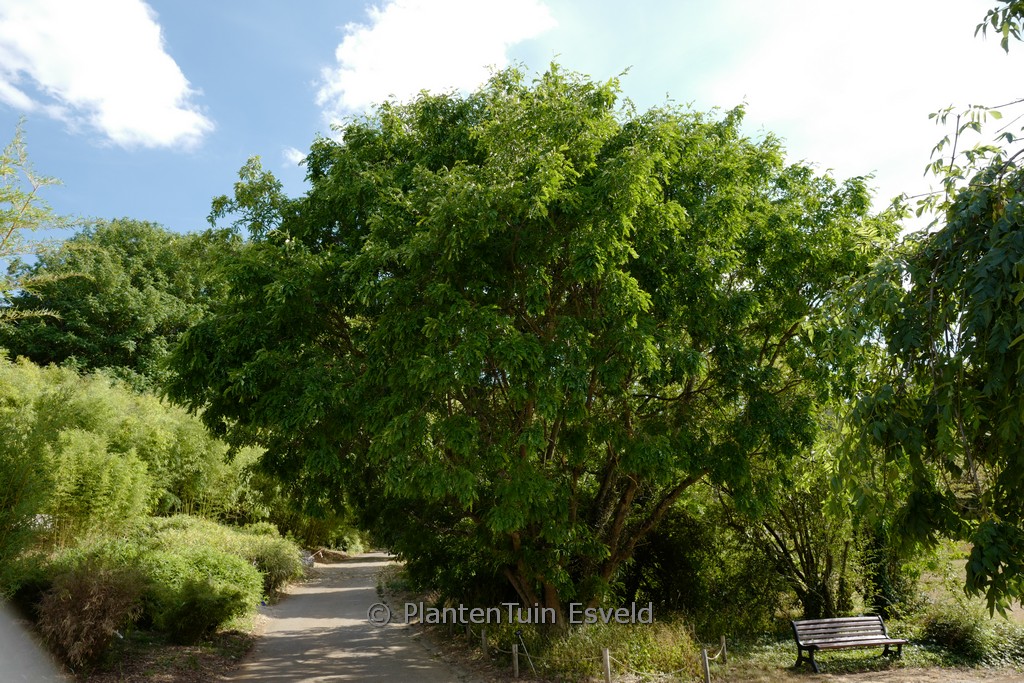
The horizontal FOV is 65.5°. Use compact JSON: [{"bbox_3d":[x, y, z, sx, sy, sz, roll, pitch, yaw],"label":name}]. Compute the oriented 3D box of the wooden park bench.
[{"bbox_3d":[6.068,5.398,14.276,1.925,0.780,0.670,3,-16,-18],"label":"wooden park bench"}]

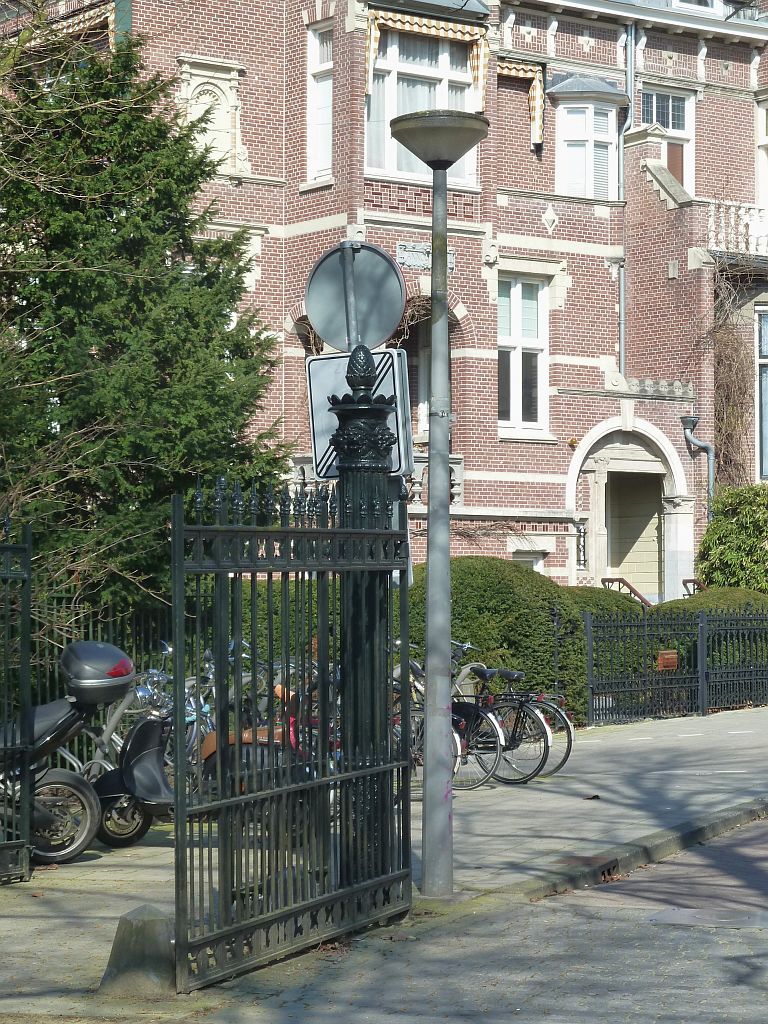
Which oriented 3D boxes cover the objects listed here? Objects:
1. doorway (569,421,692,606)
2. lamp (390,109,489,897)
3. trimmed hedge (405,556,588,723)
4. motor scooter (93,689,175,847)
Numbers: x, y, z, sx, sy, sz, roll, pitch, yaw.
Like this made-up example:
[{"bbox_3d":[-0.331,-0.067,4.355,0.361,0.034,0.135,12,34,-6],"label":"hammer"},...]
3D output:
[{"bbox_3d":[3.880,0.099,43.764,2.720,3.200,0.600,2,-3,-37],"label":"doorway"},{"bbox_3d":[0.299,-0.060,14.799,0.540,4.330,0.540,0,-2,0],"label":"lamp"},{"bbox_3d":[1.452,1.685,34.613,1.800,2.250,2.700,-1,-2,29],"label":"trimmed hedge"},{"bbox_3d":[-1.194,1.733,18.368,1.750,1.200,0.680,-1,-2,20],"label":"motor scooter"}]

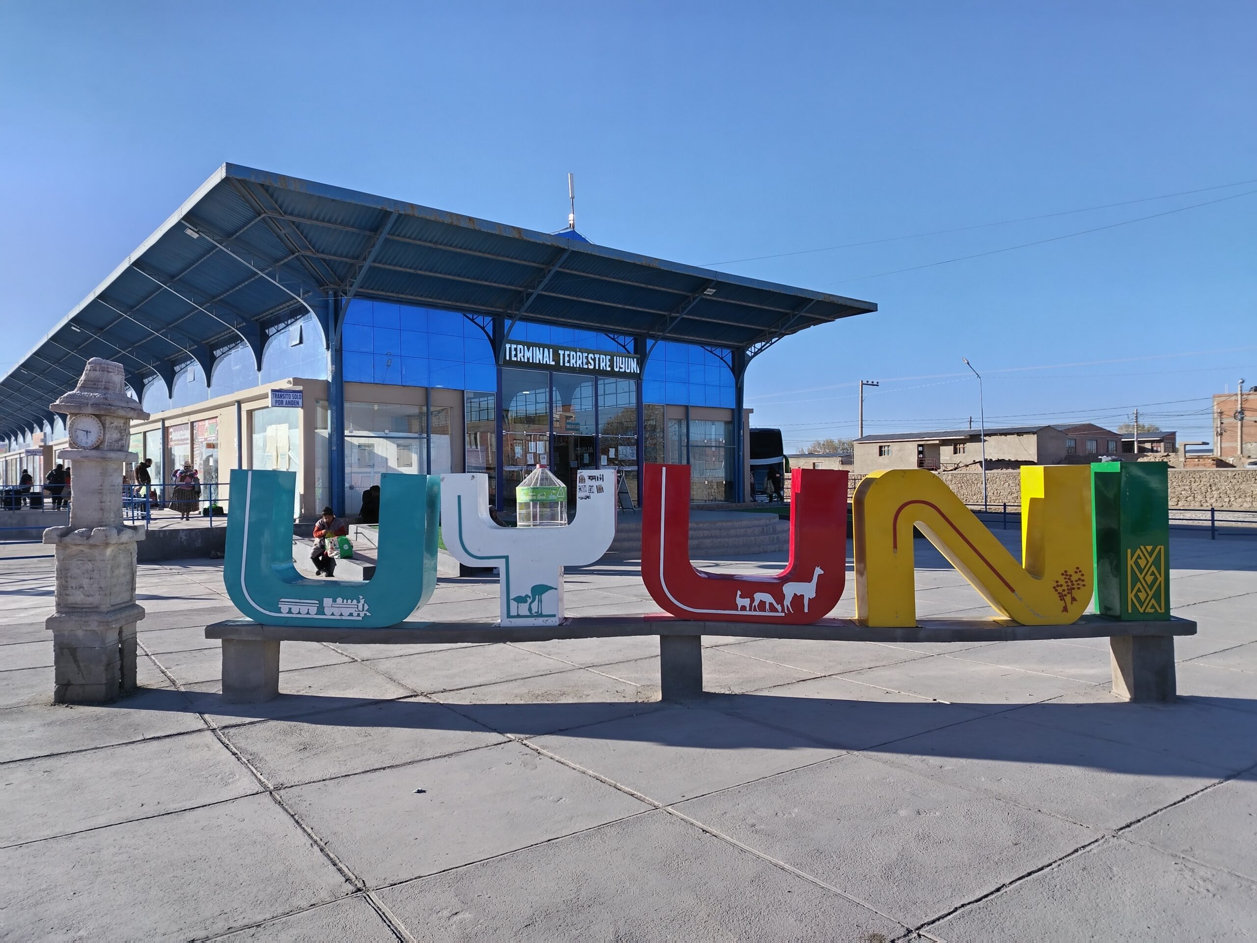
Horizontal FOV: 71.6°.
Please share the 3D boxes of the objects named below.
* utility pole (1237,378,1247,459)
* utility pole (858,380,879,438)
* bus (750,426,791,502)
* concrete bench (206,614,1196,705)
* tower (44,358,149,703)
[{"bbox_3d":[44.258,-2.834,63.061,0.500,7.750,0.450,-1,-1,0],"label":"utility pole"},{"bbox_3d":[21.910,-3.312,79.557,2.300,9.700,0.350,0,-1,-29],"label":"utility pole"},{"bbox_3d":[5.882,0.141,46.325,2.600,4.050,13.000,-1,-1,0],"label":"bus"},{"bbox_3d":[0.462,1.412,6.444,7.250,0.590,0.600,-1,-1,2],"label":"concrete bench"},{"bbox_3d":[-4.148,0.434,6.799,0.510,2.635,0.510,0,-1,-1],"label":"tower"}]

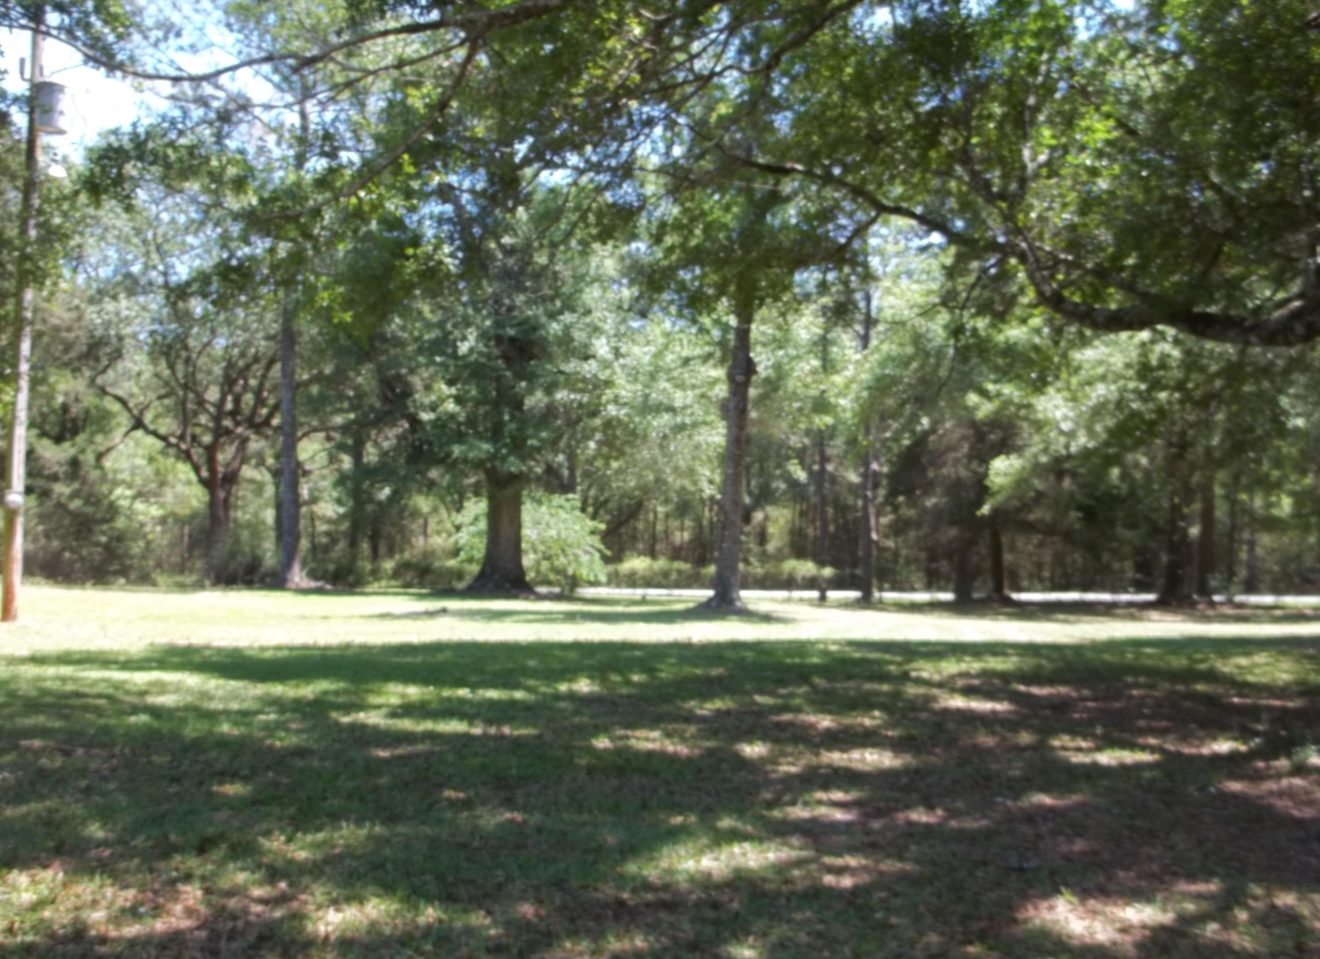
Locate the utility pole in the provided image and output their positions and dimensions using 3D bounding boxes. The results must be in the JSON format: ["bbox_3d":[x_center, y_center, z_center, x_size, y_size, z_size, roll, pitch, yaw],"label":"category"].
[{"bbox_3d":[-9.288,-2.384,18.400,0.260,8.900,0.260,2,-1,0],"label":"utility pole"}]

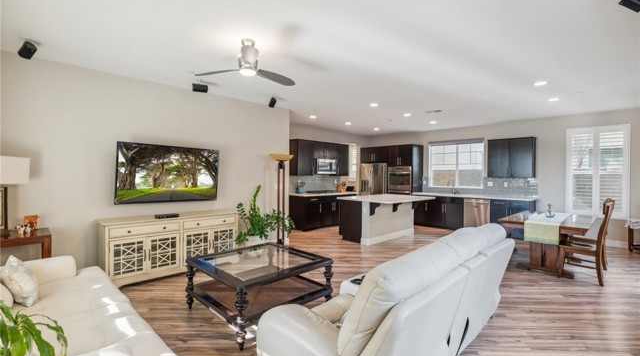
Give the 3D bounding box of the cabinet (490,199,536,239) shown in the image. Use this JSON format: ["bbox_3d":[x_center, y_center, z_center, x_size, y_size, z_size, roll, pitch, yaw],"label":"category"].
[{"bbox_3d":[4.613,0.951,6.807,0.630,0.880,0.780,0,1,-43],"label":"cabinet"}]

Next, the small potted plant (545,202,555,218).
[{"bbox_3d":[3.870,0.528,4.776,0.155,0.250,0.155,0,1,-43],"label":"small potted plant"}]

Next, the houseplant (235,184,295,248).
[{"bbox_3d":[-1.002,0.727,4.954,0.900,1.200,0.870,0,1,-44],"label":"houseplant"}]

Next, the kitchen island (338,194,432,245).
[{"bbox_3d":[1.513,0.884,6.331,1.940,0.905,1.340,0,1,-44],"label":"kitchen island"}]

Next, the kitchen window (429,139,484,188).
[{"bbox_3d":[3.832,-0.387,8.103,0.120,1.310,1.520,0,1,-43],"label":"kitchen window"}]

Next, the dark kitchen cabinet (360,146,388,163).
[{"bbox_3d":[1.956,-0.724,9.305,0.630,0.495,1.000,0,1,-44],"label":"dark kitchen cabinet"}]

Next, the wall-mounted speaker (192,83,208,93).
[{"bbox_3d":[-1.715,-1.282,4.071,0.210,0.115,0.125,0,13,-43],"label":"wall-mounted speaker"}]

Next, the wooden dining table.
[{"bbox_3d":[3.563,0.996,4.419,1.560,0.740,0.980,0,1,-44],"label":"wooden dining table"}]

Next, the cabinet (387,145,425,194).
[{"bbox_3d":[2.585,0.183,8.647,0.630,2.290,0.840,0,1,-44],"label":"cabinet"}]

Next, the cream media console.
[{"bbox_3d":[-2.042,0.937,4.029,1.720,0.775,0.500,0,1,-43],"label":"cream media console"}]

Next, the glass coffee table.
[{"bbox_3d":[-0.627,1.101,2.946,1.070,0.510,1.080,2,1,43],"label":"glass coffee table"}]

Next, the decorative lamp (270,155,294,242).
[{"bbox_3d":[-0.708,0.453,5.205,0.460,1.750,0.460,1,1,0],"label":"decorative lamp"}]

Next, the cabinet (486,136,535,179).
[{"bbox_3d":[4.563,-0.459,6.797,0.330,0.920,0.905,0,1,-44],"label":"cabinet"}]

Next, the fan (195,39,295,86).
[{"bbox_3d":[-0.635,-1.219,2.980,1.020,0.355,1.130,0,1,-44],"label":"fan"}]

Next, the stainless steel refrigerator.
[{"bbox_3d":[1.953,0.429,9.497,0.820,1.780,0.910,0,1,-43],"label":"stainless steel refrigerator"}]

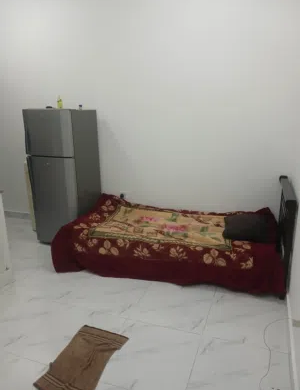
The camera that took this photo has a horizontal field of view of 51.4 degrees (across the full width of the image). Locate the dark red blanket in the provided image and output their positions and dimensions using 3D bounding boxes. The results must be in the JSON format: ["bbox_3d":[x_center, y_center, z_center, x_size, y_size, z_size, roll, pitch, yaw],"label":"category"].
[{"bbox_3d":[0.250,0.430,3.378,2.147,0.511,1.186,4,16,19],"label":"dark red blanket"}]

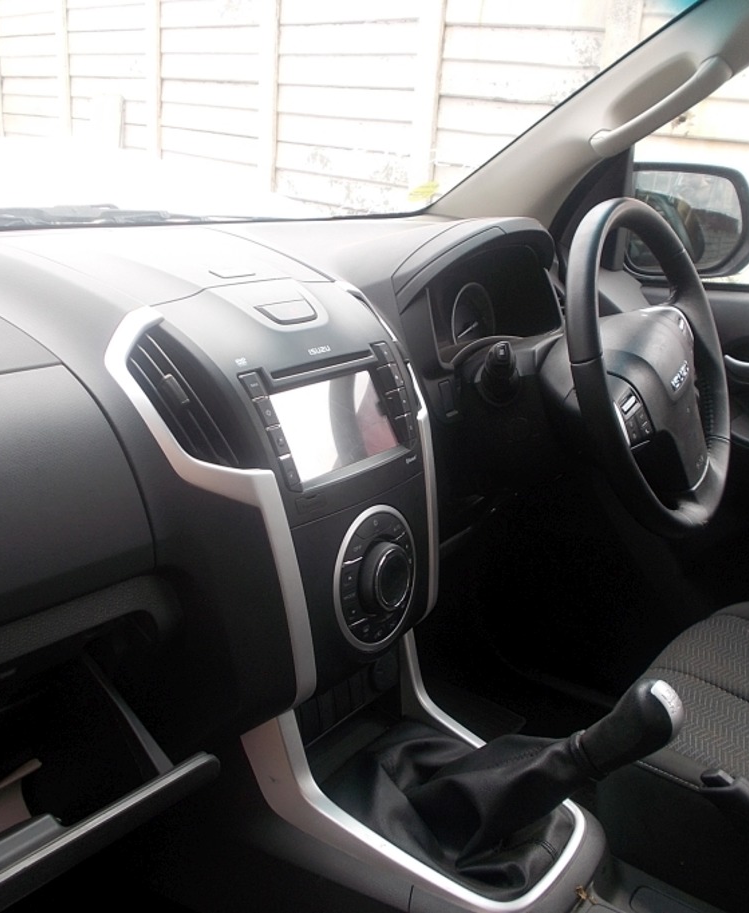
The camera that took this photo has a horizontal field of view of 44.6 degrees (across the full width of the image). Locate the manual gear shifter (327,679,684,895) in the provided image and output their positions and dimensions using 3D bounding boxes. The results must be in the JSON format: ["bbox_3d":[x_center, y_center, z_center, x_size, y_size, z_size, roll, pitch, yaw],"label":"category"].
[{"bbox_3d":[0.118,0.243,0.816,0.304,0.222,0.156,19,24,33],"label":"manual gear shifter"}]

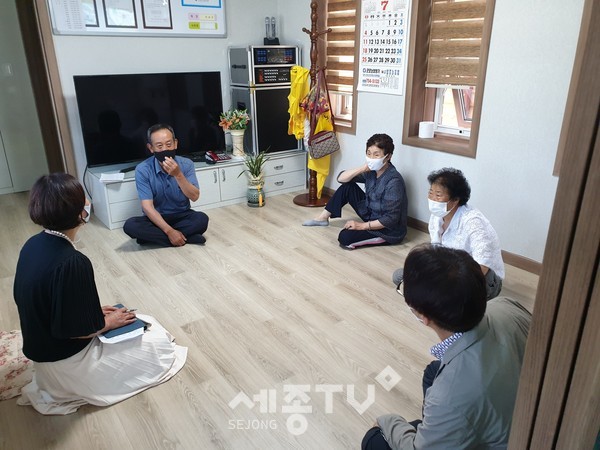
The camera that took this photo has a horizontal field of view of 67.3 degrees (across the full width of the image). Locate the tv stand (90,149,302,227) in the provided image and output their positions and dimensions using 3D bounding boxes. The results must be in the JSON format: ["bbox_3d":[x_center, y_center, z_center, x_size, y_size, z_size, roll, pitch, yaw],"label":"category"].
[{"bbox_3d":[-0.890,-0.423,4.357,1.976,0.396,0.513,-15,25,-33],"label":"tv stand"}]

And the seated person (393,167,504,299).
[{"bbox_3d":[0.884,0.051,2.506,0.660,0.766,0.541,-7,21,-16],"label":"seated person"}]

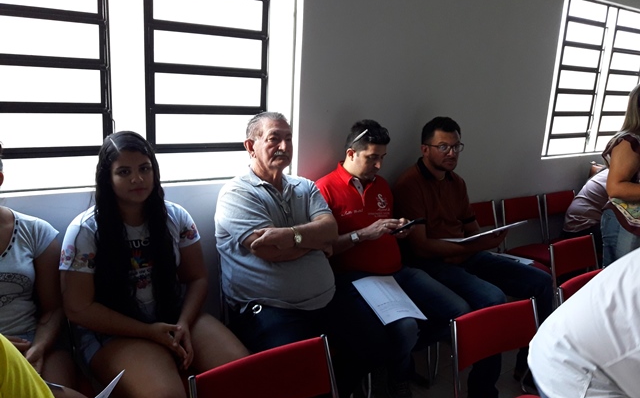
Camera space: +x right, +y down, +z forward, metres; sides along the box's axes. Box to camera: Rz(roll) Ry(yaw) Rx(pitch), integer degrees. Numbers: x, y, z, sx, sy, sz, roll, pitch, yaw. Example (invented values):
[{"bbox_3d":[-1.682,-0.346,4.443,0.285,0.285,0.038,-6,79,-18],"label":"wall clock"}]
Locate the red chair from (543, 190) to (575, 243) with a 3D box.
[{"bbox_3d":[1.848,0.384,3.635,0.412,0.792,0.511,-6,16,-34],"label":"red chair"}]

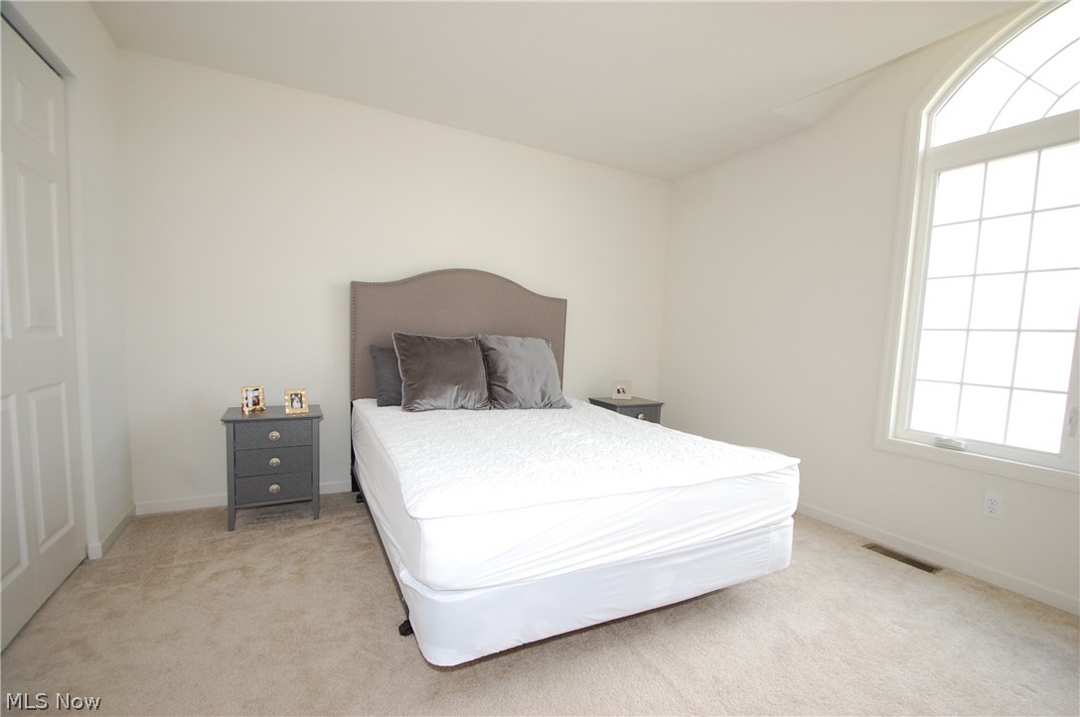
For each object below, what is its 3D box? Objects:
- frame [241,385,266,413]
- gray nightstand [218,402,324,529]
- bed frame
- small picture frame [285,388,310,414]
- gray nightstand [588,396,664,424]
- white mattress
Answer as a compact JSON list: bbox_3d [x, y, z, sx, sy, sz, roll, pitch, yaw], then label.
[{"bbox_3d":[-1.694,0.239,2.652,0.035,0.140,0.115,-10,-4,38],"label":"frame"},{"bbox_3d":[-1.538,0.610,2.625,0.472,0.596,0.366,0,5,-26],"label":"gray nightstand"},{"bbox_3d":[-0.091,0.212,2.381,1.557,1.532,2.030,0,5,-26],"label":"bed frame"},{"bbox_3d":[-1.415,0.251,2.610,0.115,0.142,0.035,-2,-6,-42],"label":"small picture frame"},{"bbox_3d":[0.682,0.626,3.619,0.472,0.582,0.366,0,5,-26],"label":"gray nightstand"},{"bbox_3d":[-0.066,0.460,2.368,1.520,0.234,1.964,0,5,-26],"label":"white mattress"}]

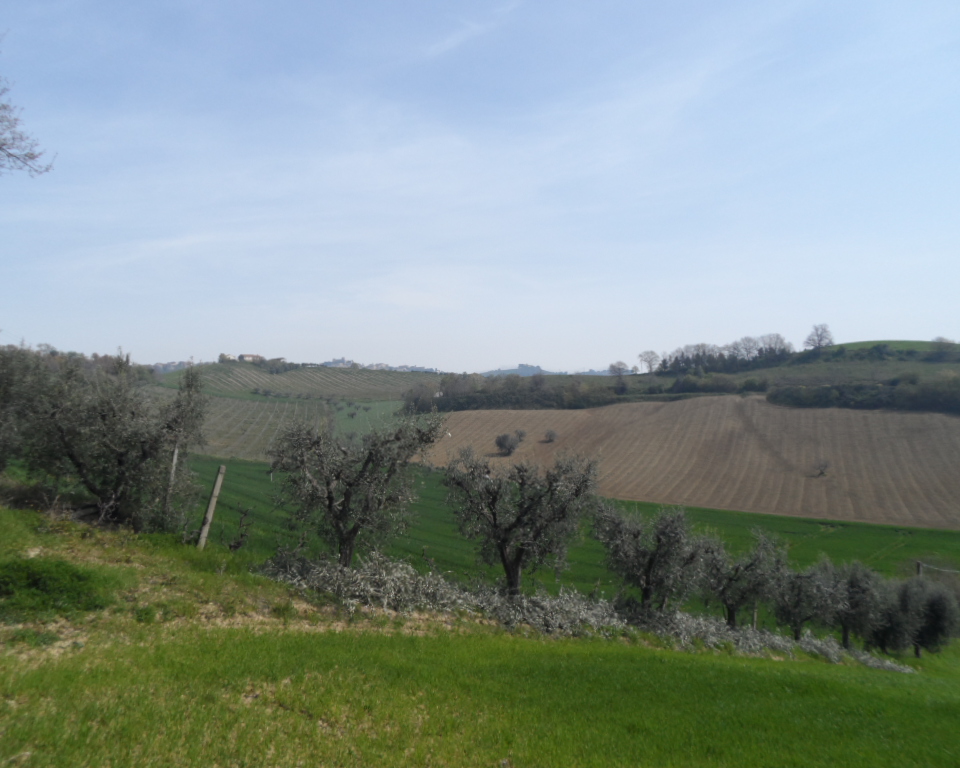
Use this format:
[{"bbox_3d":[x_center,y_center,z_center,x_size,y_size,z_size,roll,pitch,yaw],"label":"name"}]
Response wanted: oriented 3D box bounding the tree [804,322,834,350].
[{"bbox_3d":[142.319,-19.912,310.000,12.580,11.740,12.200,0,0,0],"label":"tree"}]

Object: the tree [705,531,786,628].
[{"bbox_3d":[10.802,8.025,30.200,3.430,4.080,3.330,0,0,0],"label":"tree"}]

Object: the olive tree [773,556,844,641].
[{"bbox_3d":[15.281,9.978,34.400,3.350,4.000,3.250,0,0,0],"label":"olive tree"}]

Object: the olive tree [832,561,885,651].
[{"bbox_3d":[19.653,11.480,38.500,2.810,4.580,2.730,0,0,0],"label":"olive tree"}]

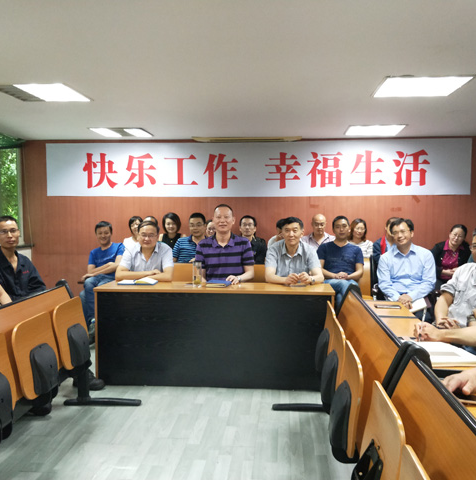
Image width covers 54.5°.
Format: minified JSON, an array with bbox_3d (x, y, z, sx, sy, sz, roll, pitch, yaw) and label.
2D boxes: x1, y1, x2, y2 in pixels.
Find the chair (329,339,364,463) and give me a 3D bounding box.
[{"bbox_3d":[0.485,0.729,2.094,0.180,0.510,0.420,0,3,5],"label":"chair"}]

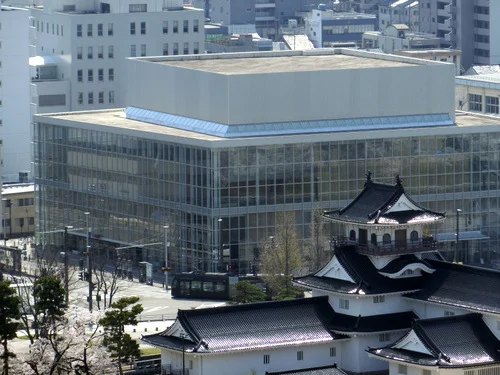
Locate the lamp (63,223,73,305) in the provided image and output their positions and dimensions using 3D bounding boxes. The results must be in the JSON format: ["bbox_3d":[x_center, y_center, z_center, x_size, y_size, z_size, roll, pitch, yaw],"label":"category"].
[{"bbox_3d":[-25.350,10.900,513.000,1.900,11.000,0.400,2,6,22],"label":"lamp"}]

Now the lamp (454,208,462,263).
[{"bbox_3d":[30.700,8.100,546.000,0.400,9.900,1.900,-4,7,-30],"label":"lamp"}]

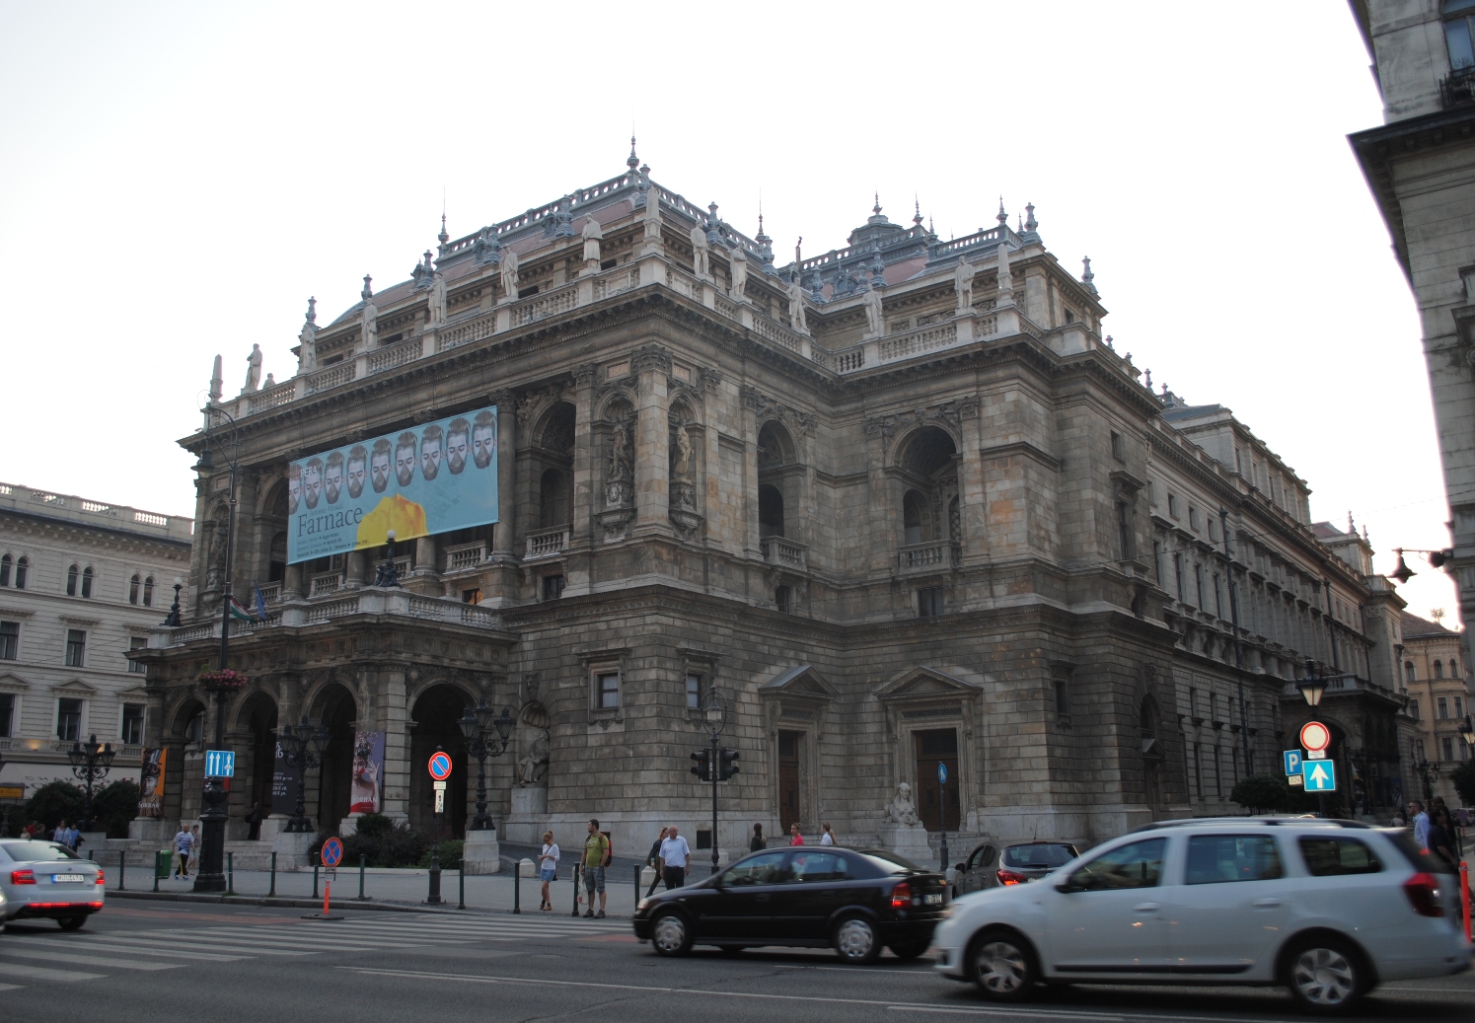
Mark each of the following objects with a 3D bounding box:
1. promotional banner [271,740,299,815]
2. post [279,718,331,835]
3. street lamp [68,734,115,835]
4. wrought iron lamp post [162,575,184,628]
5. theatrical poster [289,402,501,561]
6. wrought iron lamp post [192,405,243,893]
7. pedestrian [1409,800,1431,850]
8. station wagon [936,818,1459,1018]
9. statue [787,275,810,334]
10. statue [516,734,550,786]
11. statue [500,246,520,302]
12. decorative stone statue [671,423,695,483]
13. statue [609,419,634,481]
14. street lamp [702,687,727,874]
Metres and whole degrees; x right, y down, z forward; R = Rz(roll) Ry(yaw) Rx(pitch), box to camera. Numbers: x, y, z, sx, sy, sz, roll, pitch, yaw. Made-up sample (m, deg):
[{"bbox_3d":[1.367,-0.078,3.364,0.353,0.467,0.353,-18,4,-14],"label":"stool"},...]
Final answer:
[{"bbox_3d":[-19.449,11.311,54.573,1.750,3.300,0.060,-11,-17,34],"label":"promotional banner"},{"bbox_3d":[-16.311,9.918,48.051,1.800,4.410,1.750,-10,-17,34],"label":"post"},{"bbox_3d":[-29.511,12.405,58.200,1.750,4.350,1.750,-11,-17,34],"label":"street lamp"},{"bbox_3d":[-27.461,4.382,62.000,0.900,2.420,0.900,-11,-17,34],"label":"wrought iron lamp post"},{"bbox_3d":[-18.087,-1.099,65.653,16.100,5.800,0.100,-11,-17,34],"label":"theatrical poster"},{"bbox_3d":[-13.694,3.439,33.232,0.950,12.400,1.600,-10,-17,34],"label":"wrought iron lamp post"},{"bbox_3d":[11.525,5.761,21.380,0.420,1.780,0.500,-11,-17,34],"label":"pedestrian"},{"bbox_3d":[4.001,3.504,11.347,4.494,1.550,1.735,-10,-17,32],"label":"station wagon"},{"bbox_3d":[3.137,-10.741,66.326,0.800,2.800,0.950,-10,-17,34],"label":"statue"},{"bbox_3d":[-8.744,10.601,54.446,1.050,2.250,1.150,-10,-17,34],"label":"statue"},{"bbox_3d":[-11.437,-11.972,64.111,0.880,2.780,0.720,-11,-17,34],"label":"statue"},{"bbox_3d":[-2.465,-2.683,58.505,0.700,2.700,0.900,-11,-17,34],"label":"decorative stone statue"},{"bbox_3d":[-5.092,-2.676,56.065,0.950,2.600,0.800,-10,-17,34],"label":"statue"},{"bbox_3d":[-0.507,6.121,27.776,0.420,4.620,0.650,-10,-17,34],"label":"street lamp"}]

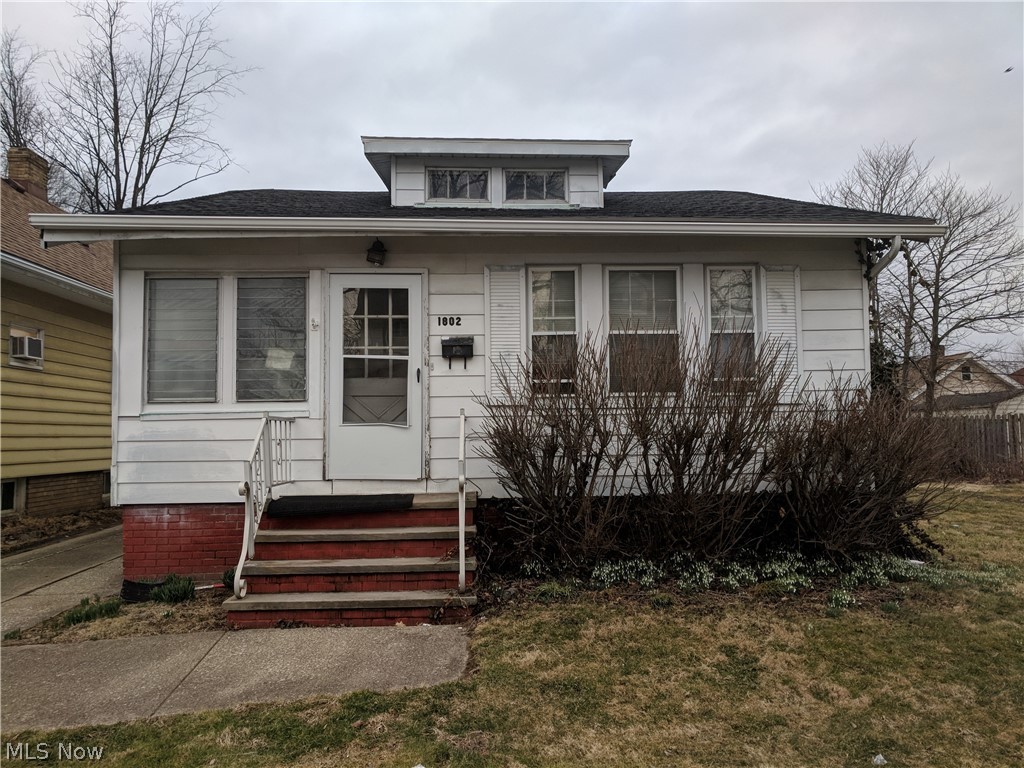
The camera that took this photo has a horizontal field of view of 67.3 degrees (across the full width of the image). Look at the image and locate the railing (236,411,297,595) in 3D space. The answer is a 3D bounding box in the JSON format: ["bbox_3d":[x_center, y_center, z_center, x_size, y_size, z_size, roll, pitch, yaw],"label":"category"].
[{"bbox_3d":[-2.107,0.942,6.569,0.170,1.415,1.620,0,-3,-4],"label":"railing"}]

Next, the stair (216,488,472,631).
[{"bbox_3d":[-1.234,1.426,6.538,1.830,0.811,1.805,0,-3,-4],"label":"stair"}]

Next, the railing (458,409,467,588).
[{"bbox_3d":[-0.428,0.925,6.678,0.078,1.425,1.620,0,-3,-4],"label":"railing"}]

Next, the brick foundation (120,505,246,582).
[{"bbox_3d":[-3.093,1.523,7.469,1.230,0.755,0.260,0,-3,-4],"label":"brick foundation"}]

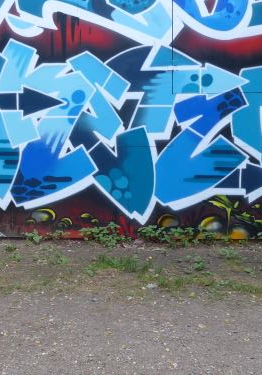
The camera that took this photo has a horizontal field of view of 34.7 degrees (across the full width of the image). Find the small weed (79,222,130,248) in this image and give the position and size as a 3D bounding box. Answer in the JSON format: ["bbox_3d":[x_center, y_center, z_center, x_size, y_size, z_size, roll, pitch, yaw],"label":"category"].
[{"bbox_3d":[-0.426,0.786,6.930,0.809,0.350,0.504,0,4,5],"label":"small weed"}]

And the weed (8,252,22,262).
[{"bbox_3d":[-1.611,0.968,5.797,0.158,0.110,0.140,0,4,5],"label":"weed"}]

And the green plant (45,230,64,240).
[{"bbox_3d":[-1.333,0.837,7.312,0.354,0.139,0.221,0,4,5],"label":"green plant"}]

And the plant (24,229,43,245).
[{"bbox_3d":[-1.659,0.833,7.138,0.289,0.238,0.240,0,4,5],"label":"plant"}]

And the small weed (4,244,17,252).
[{"bbox_3d":[-1.840,0.931,6.401,0.174,0.093,0.154,0,4,5],"label":"small weed"}]

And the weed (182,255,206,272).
[{"bbox_3d":[0.814,0.961,5.311,0.301,0.169,0.266,0,4,5],"label":"weed"}]

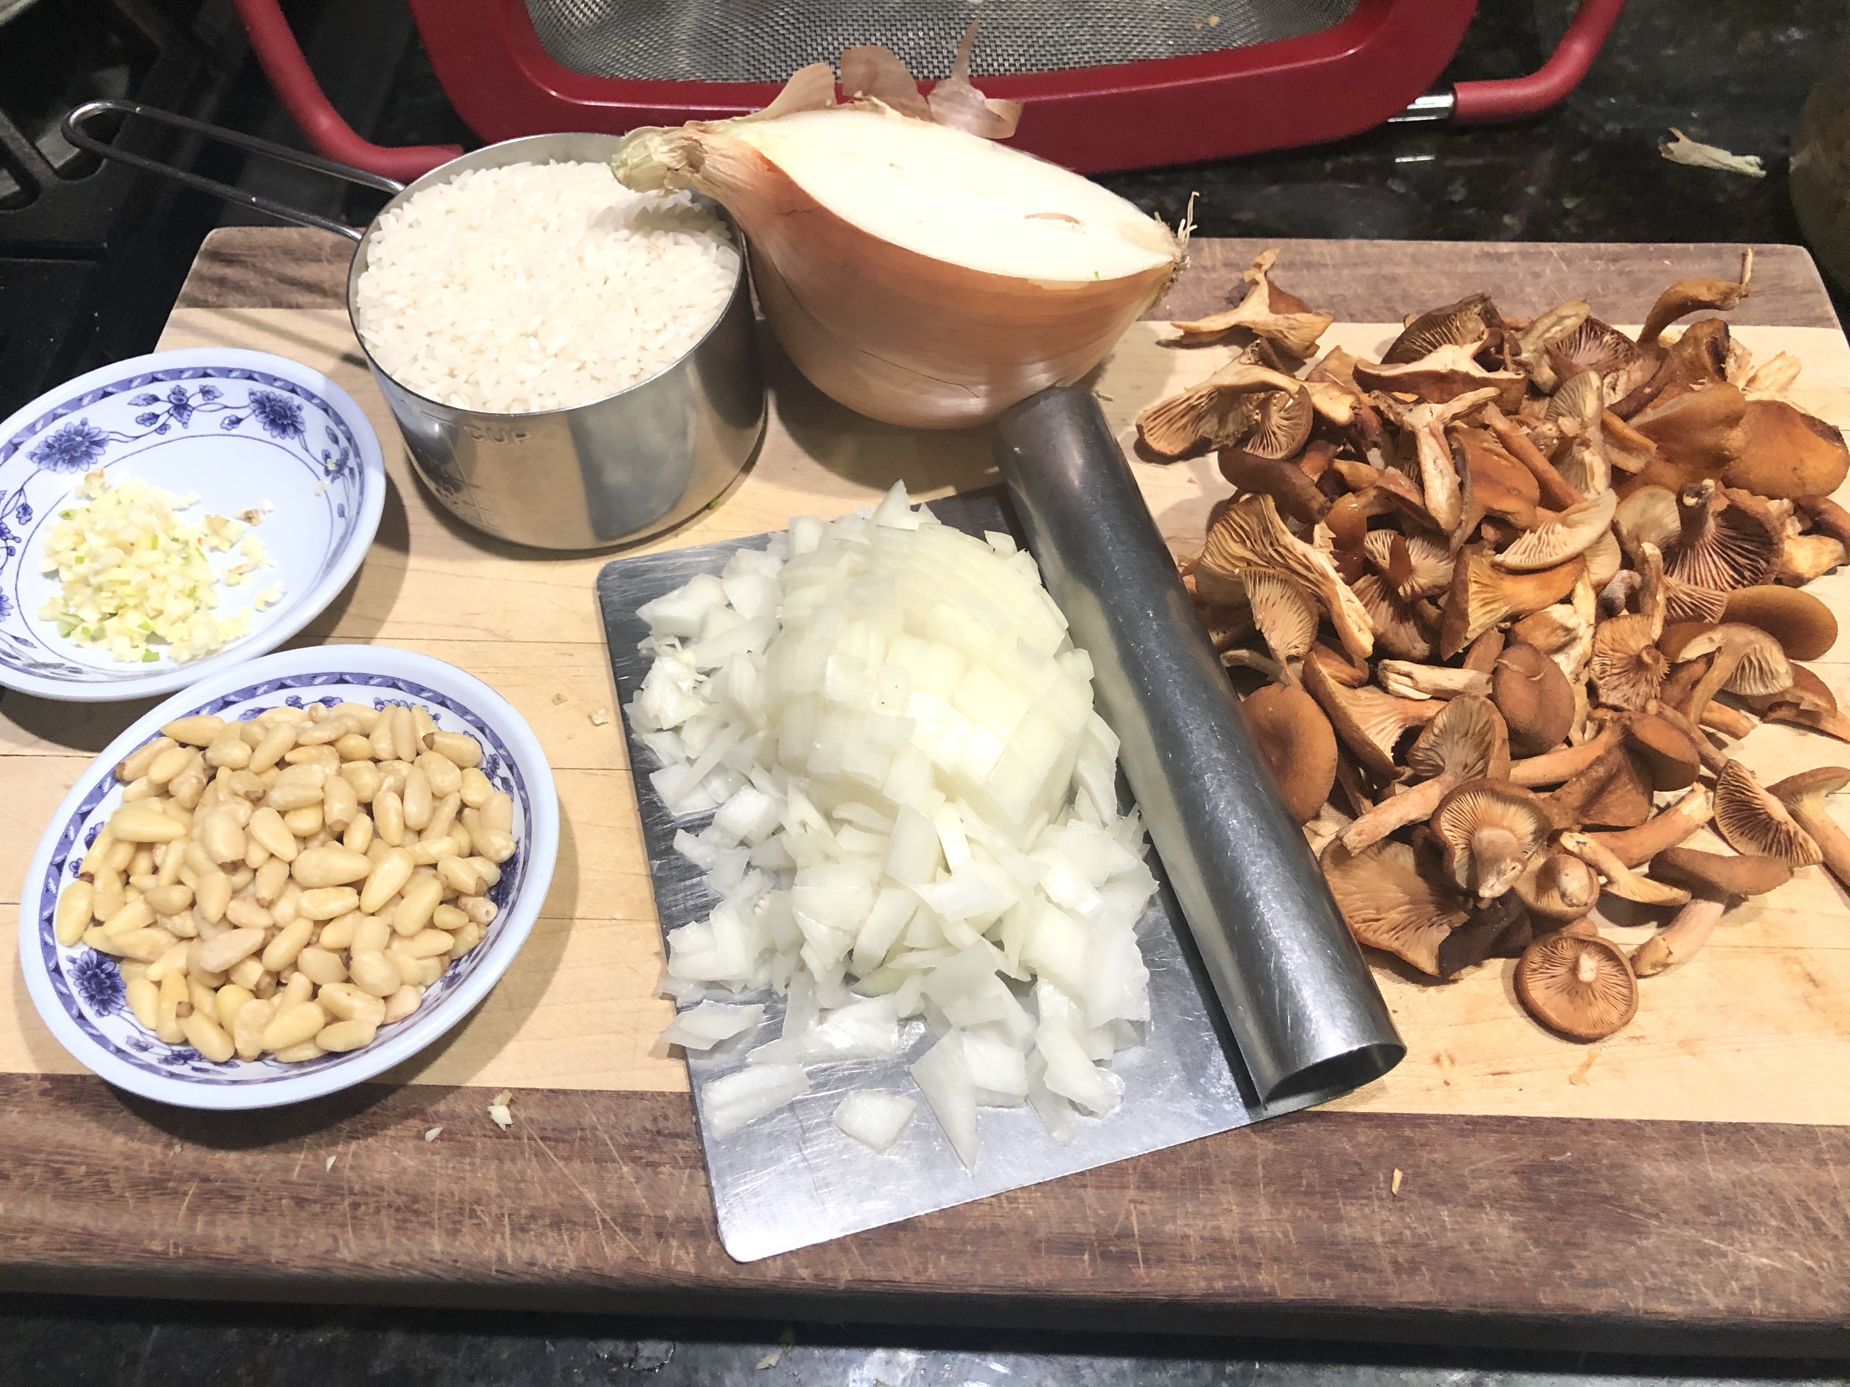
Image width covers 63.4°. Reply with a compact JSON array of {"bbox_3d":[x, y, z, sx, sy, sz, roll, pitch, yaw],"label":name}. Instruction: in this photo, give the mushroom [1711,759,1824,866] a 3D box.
[{"bbox_3d":[0.154,0.023,0.278,0.013,0.009,0.026,-44,66,20],"label":"mushroom"}]

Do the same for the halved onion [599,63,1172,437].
[{"bbox_3d":[-0.010,-0.091,0.331,0.119,0.053,0.101,16,33,0],"label":"halved onion"}]

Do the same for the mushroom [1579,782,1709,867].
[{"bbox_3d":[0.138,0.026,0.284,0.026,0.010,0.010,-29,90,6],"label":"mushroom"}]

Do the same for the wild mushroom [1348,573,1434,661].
[{"bbox_3d":[0.095,-0.015,0.305,0.020,0.014,0.019,-1,75,6],"label":"wild mushroom"}]

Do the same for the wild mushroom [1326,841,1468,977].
[{"bbox_3d":[0.087,0.039,0.274,0.027,0.013,0.024,2,69,-6],"label":"wild mushroom"}]

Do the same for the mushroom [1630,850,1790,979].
[{"bbox_3d":[0.142,0.039,0.271,0.026,0.018,0.022,15,104,-3],"label":"mushroom"}]

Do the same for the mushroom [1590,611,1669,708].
[{"bbox_3d":[0.138,-0.006,0.295,0.015,0.010,0.019,0,90,18],"label":"mushroom"}]

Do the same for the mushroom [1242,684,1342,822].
[{"bbox_3d":[0.069,0.011,0.288,0.021,0.013,0.025,-6,67,20],"label":"mushroom"}]

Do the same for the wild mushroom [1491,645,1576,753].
[{"bbox_3d":[0.113,0.001,0.277,0.015,0.013,0.021,-9,78,-4],"label":"wild mushroom"}]

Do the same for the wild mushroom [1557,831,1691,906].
[{"bbox_3d":[0.130,0.032,0.278,0.017,0.010,0.020,-42,102,0],"label":"wild mushroom"}]

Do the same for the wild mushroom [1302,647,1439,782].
[{"bbox_3d":[0.086,0.004,0.291,0.028,0.021,0.028,-27,96,22],"label":"wild mushroom"}]

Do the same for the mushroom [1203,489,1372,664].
[{"bbox_3d":[0.074,-0.024,0.306,0.040,0.018,0.027,40,90,18],"label":"mushroom"}]

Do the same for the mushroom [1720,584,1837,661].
[{"bbox_3d":[0.173,-0.015,0.304,0.023,0.011,0.018,15,44,12],"label":"mushroom"}]

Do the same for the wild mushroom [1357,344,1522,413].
[{"bbox_3d":[0.113,-0.069,0.329,0.037,0.014,0.017,8,17,2],"label":"wild mushroom"}]

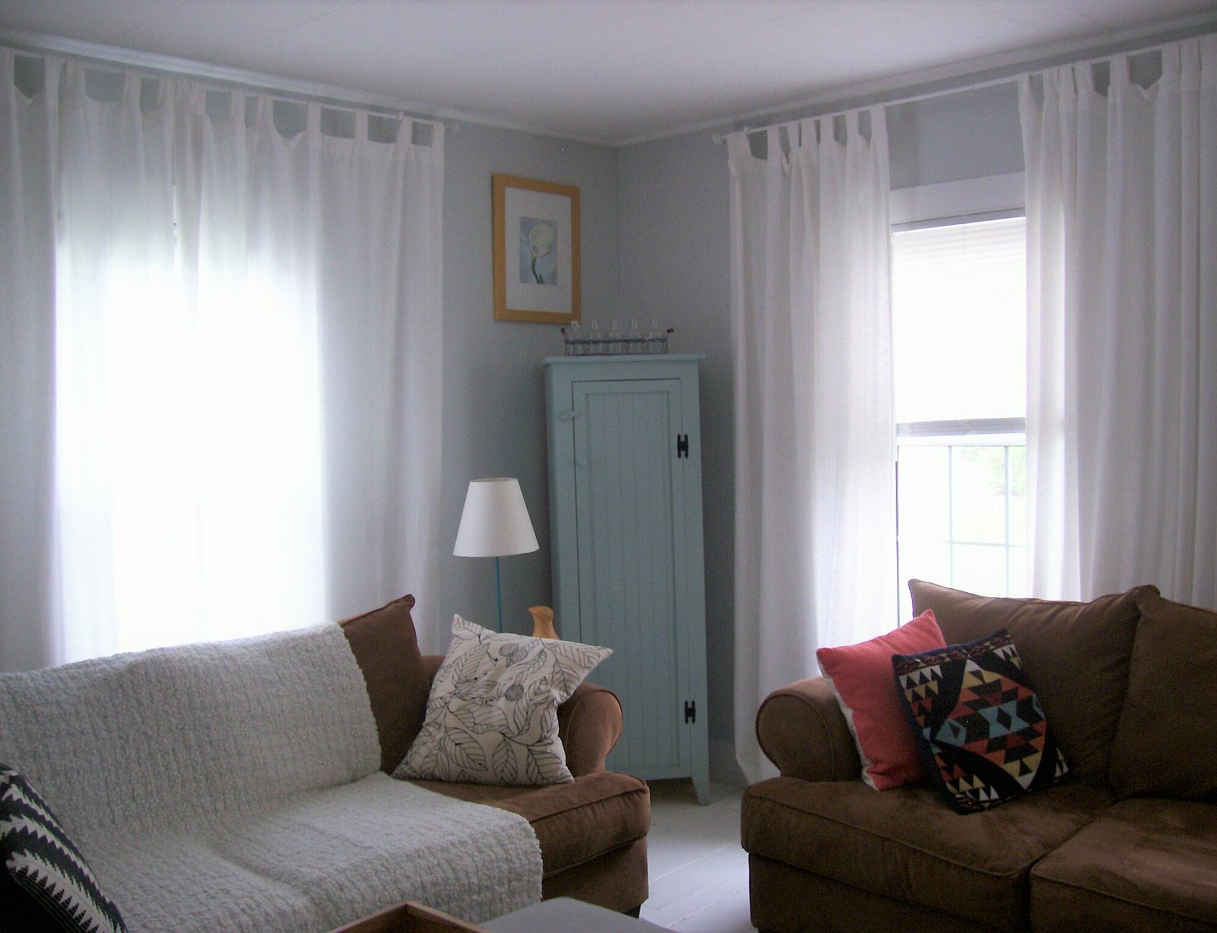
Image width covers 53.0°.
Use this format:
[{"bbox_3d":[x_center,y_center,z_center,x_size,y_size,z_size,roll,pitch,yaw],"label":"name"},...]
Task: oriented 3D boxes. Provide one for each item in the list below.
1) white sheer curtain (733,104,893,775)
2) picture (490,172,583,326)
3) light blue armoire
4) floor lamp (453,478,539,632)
[{"bbox_3d":[0.676,0.022,4.096,0.630,2.325,0.110,2,6,44],"label":"white sheer curtain"},{"bbox_3d":[-0.243,-0.772,4.394,0.025,0.507,0.422,2,6,44],"label":"picture"},{"bbox_3d":[0.063,0.405,4.370,0.560,1.591,0.345,-2,4,-7],"label":"light blue armoire"},{"bbox_3d":[-0.341,0.642,3.942,0.275,1.204,0.275,-2,4,0],"label":"floor lamp"}]

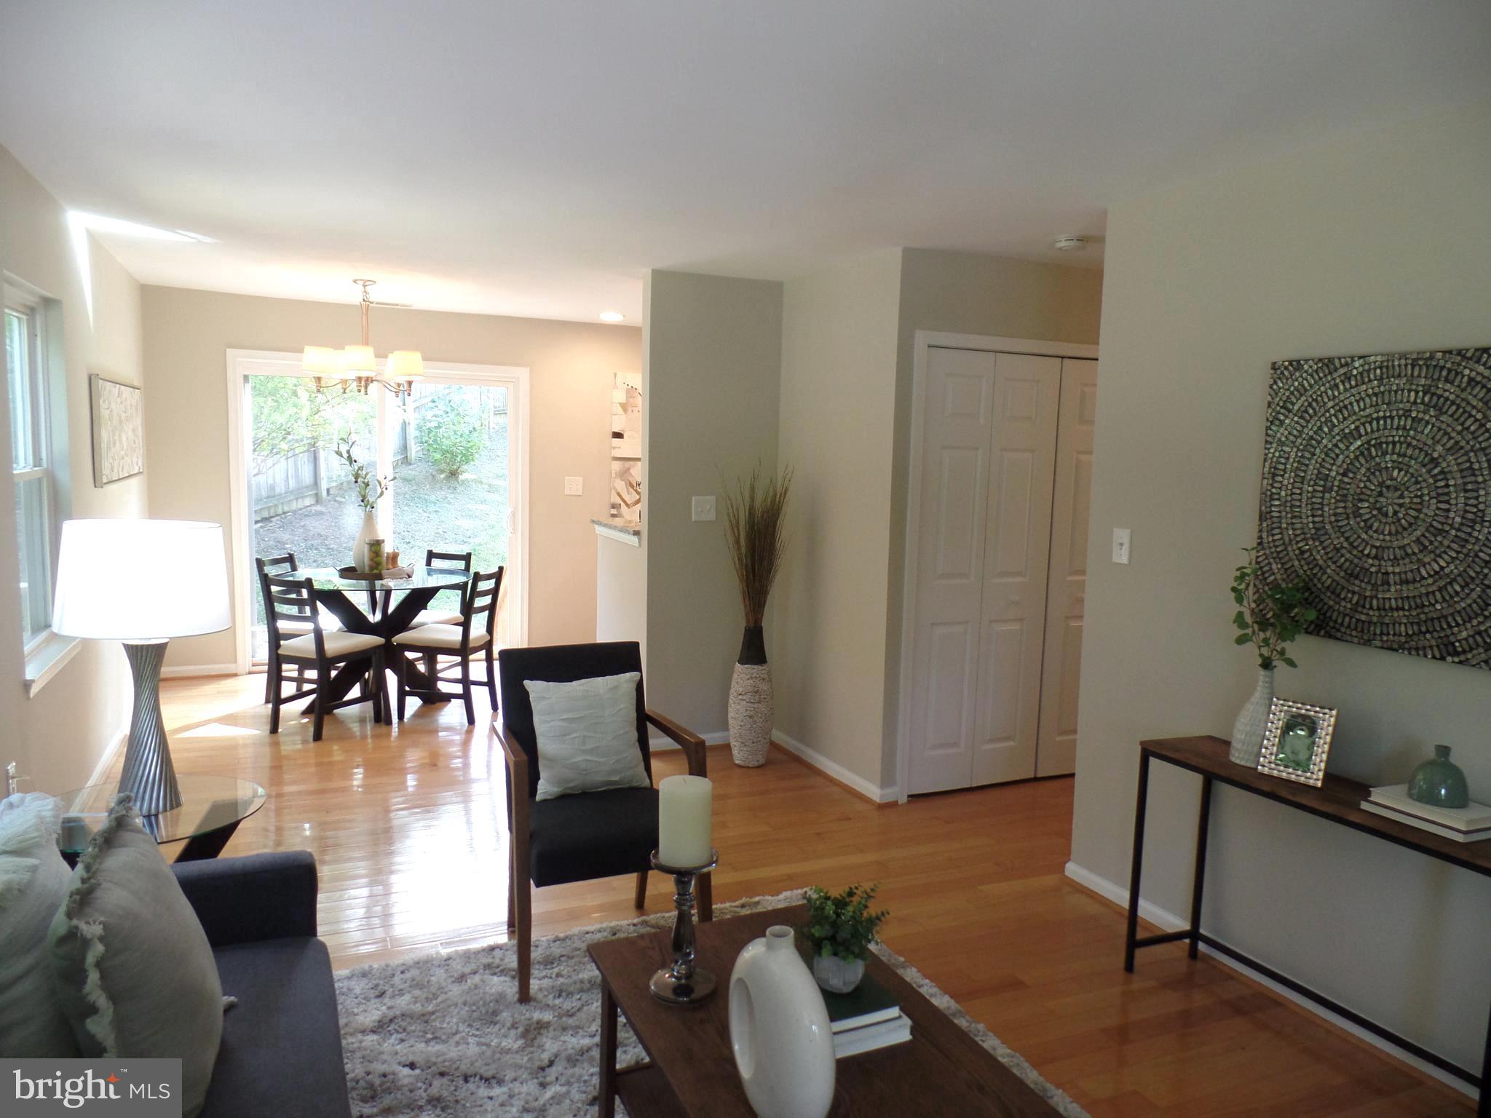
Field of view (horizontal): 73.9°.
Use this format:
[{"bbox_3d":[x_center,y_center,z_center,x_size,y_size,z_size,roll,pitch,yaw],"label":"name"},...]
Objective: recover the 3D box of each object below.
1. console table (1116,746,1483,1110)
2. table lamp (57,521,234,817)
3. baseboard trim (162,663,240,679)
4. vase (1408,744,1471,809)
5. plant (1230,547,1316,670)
[{"bbox_3d":[1.507,0.962,2.597,0.275,0.724,1.020,-1,7,-24],"label":"console table"},{"bbox_3d":[-1.608,0.289,2.656,0.415,0.775,0.415,-1,7,-24],"label":"table lamp"},{"bbox_3d":[-3.511,0.722,6.335,0.450,0.090,0.015,-1,7,-25],"label":"baseboard trim"},{"bbox_3d":[1.645,0.509,2.340,0.118,0.135,0.118,-1,7,-24],"label":"vase"},{"bbox_3d":[1.473,0.138,2.766,0.190,0.330,0.190,-1,7,-24],"label":"plant"}]

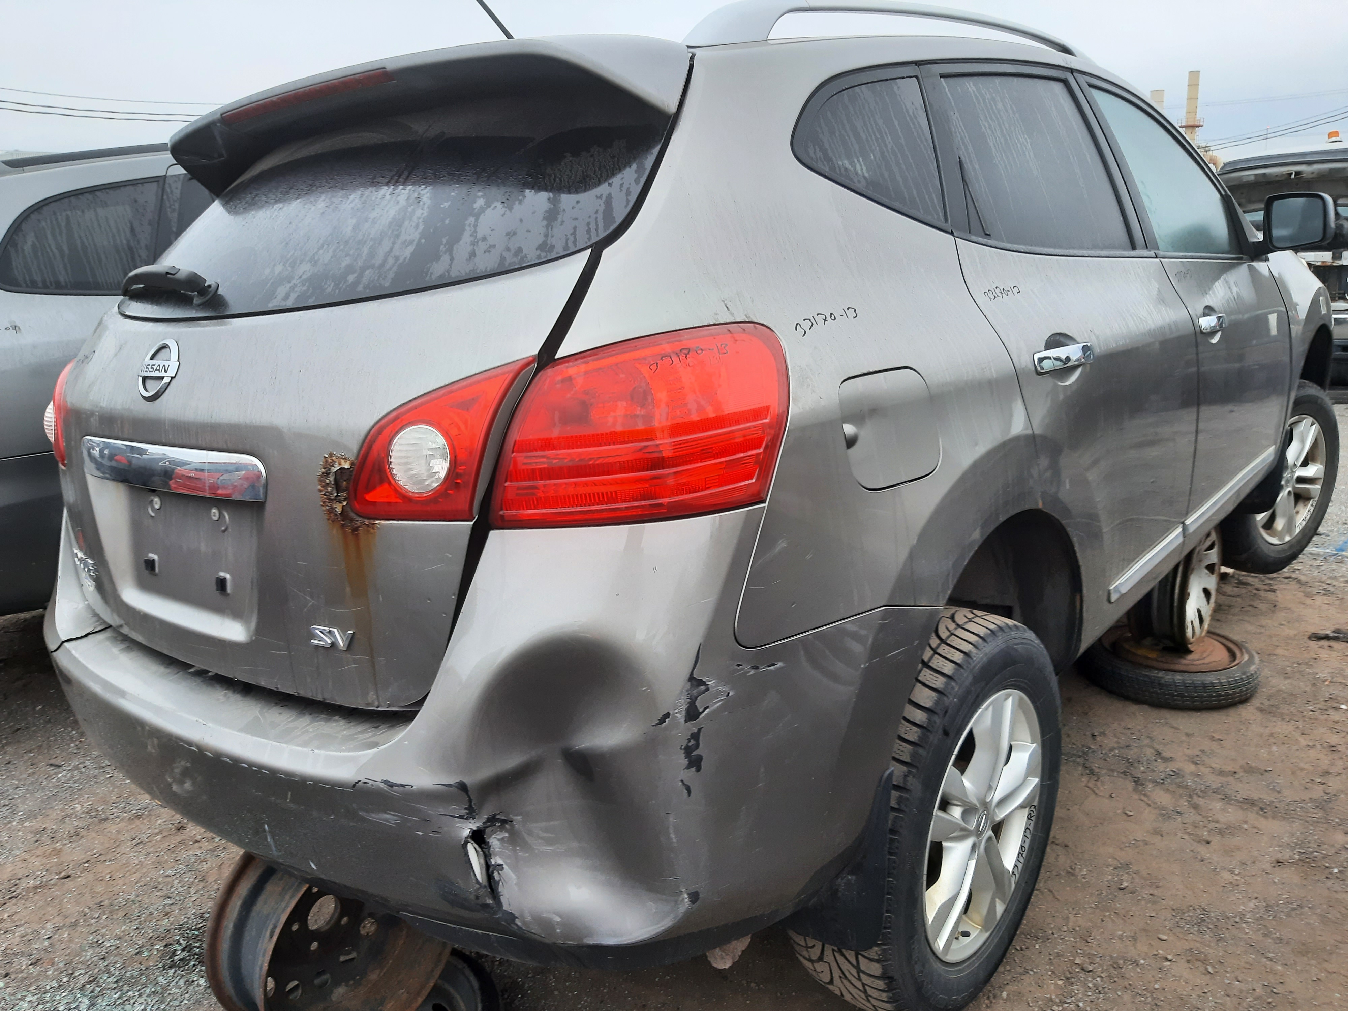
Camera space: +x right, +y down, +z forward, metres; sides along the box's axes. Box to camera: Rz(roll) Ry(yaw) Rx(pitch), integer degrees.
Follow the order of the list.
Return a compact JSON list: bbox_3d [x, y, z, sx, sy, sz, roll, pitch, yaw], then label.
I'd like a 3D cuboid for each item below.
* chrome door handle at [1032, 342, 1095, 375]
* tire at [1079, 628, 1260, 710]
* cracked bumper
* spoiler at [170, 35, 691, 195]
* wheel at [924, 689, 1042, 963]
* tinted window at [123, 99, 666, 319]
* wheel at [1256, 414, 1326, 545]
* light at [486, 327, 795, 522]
[{"bbox_3d":[0.654,-0.246,1.696,0.050,0.043,0.250,6,14,37],"label":"chrome door handle"},{"bbox_3d":[1.645,0.520,3.375,0.575,0.125,0.575,8,18,39],"label":"tire"},{"bbox_3d":[-0.542,0.227,1.743,1.770,0.610,0.750,7,18,40],"label":"cracked bumper"},{"bbox_3d":[-0.488,-0.623,1.679,1.270,0.160,0.330,7,18,40],"label":"spoiler"},{"bbox_3d":[0.475,0.536,1.803,0.190,0.468,0.468,8,18,40],"label":"wheel"},{"bbox_3d":[-0.597,-0.418,1.581,1.340,0.120,0.450,7,60,40],"label":"tinted window"},{"bbox_3d":[2.218,-0.105,3.787,0.468,0.468,0.190,-12,17,-29],"label":"wheel"},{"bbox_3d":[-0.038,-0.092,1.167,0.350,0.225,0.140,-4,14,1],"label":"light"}]

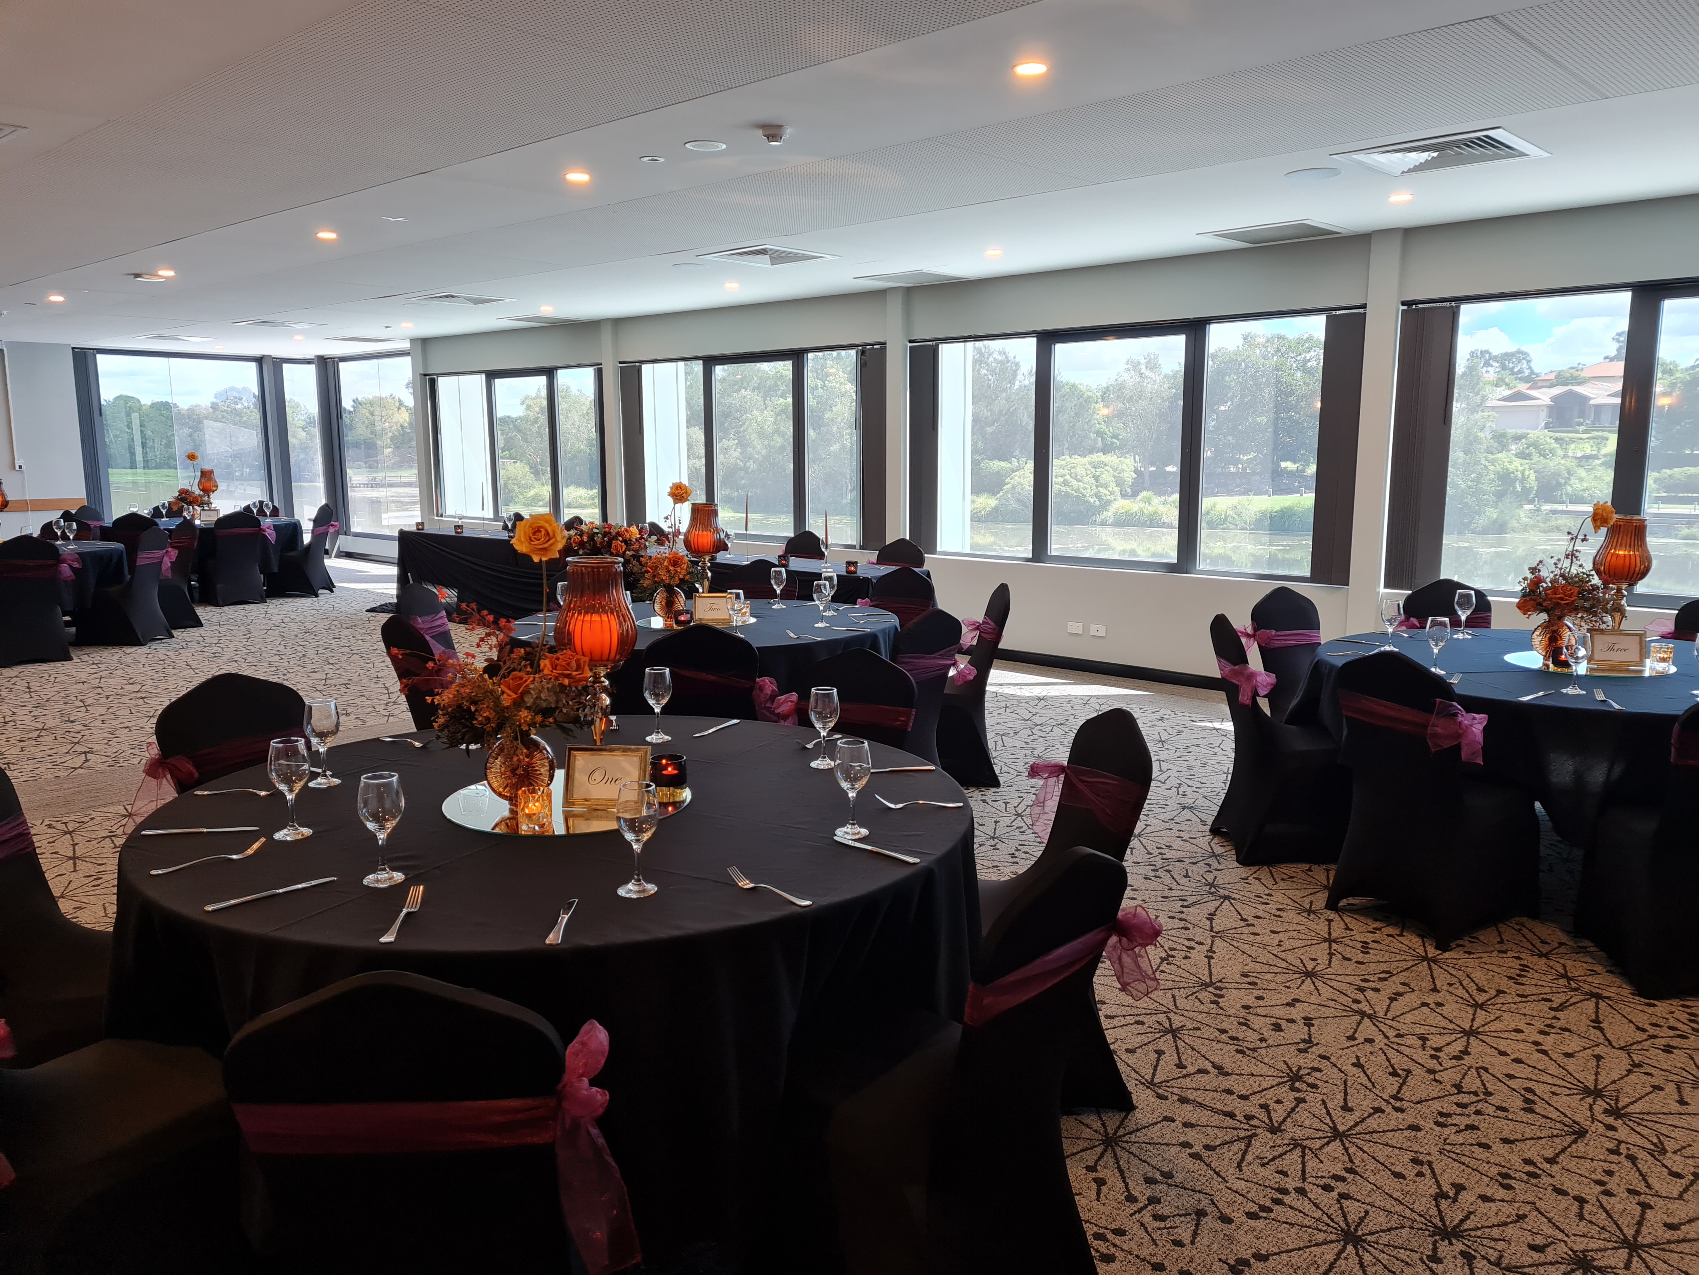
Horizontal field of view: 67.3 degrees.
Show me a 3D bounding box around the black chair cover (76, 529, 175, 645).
[{"bbox_3d":[-5.872,-0.420,10.283,0.570,0.920,0.450,0,9,4],"label":"black chair cover"}]

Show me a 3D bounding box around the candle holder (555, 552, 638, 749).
[{"bbox_3d":[-0.597,0.086,3.068,0.186,0.547,0.186,0,9,0],"label":"candle holder"}]

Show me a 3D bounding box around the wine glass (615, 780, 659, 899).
[{"bbox_3d":[-0.392,0.371,2.343,0.080,0.200,0.080,-2,9,-10],"label":"wine glass"}]

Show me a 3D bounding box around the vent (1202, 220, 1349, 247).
[{"bbox_3d":[2.395,-2.250,7.135,0.640,0.050,0.620,8,12,44],"label":"vent"}]

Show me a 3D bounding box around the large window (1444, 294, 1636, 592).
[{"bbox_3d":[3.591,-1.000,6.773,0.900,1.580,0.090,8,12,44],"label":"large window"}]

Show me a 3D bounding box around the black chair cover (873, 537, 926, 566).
[{"bbox_3d":[0.173,-0.202,8.599,0.450,0.910,0.580,8,12,43],"label":"black chair cover"}]

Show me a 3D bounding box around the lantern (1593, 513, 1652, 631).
[{"bbox_3d":[2.880,-0.180,4.752,0.190,0.535,0.190,5,10,31],"label":"lantern"}]

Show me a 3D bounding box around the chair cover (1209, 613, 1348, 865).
[{"bbox_3d":[1.757,0.372,4.946,0.570,0.920,0.450,0,9,3],"label":"chair cover"}]

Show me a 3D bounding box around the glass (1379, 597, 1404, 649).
[{"bbox_3d":[2.122,-0.050,4.990,0.080,0.198,0.080,8,12,43],"label":"glass"}]

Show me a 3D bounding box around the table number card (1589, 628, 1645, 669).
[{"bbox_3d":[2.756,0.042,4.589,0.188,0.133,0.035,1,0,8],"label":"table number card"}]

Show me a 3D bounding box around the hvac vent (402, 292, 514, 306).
[{"bbox_3d":[-3.044,-2.649,10.021,0.630,0.040,0.630,8,12,42],"label":"hvac vent"}]

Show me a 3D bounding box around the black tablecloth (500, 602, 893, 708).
[{"bbox_3d":[-0.705,0.204,6.016,1.900,0.580,1.900,-1,9,-7],"label":"black tablecloth"}]

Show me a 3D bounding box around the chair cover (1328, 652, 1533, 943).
[{"bbox_3d":[1.982,0.477,4.261,0.570,0.920,0.450,-6,10,-32],"label":"chair cover"}]

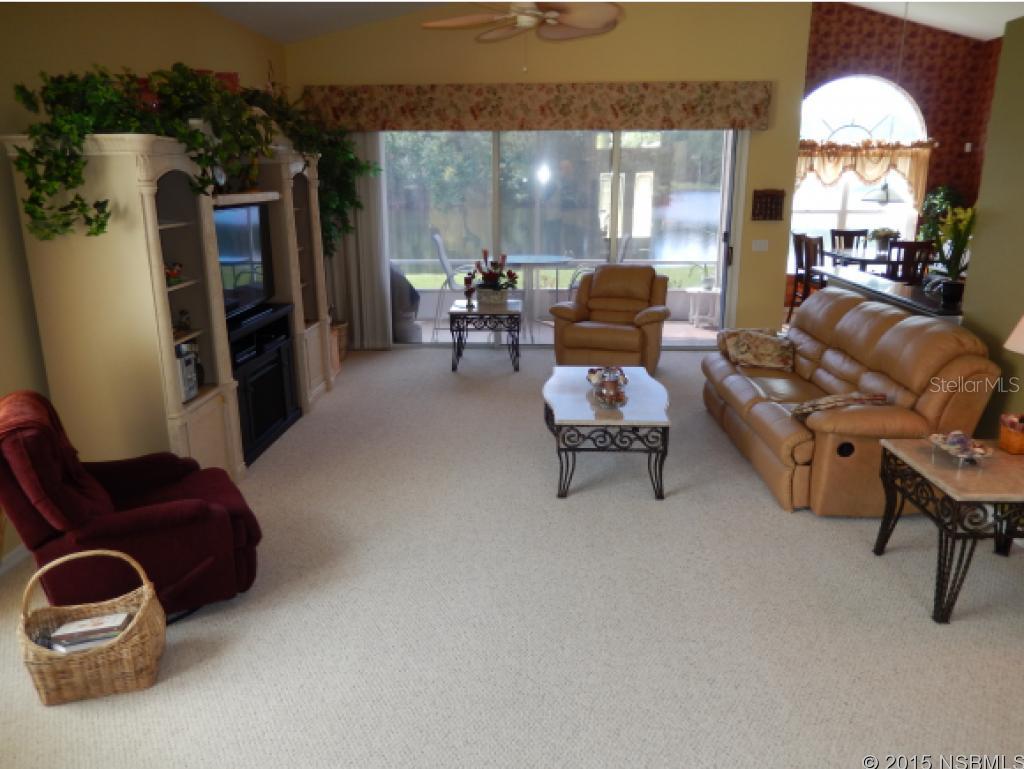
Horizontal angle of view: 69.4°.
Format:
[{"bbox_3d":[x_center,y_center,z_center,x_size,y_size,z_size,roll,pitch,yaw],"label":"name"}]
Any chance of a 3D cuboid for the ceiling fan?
[{"bbox_3d":[0.072,-2.426,4.671,1.320,0.400,1.320,0,14,2],"label":"ceiling fan"}]

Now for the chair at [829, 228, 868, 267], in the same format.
[{"bbox_3d":[4.216,-1.349,9.210,0.480,1.050,0.540,1,16,3],"label":"chair"}]

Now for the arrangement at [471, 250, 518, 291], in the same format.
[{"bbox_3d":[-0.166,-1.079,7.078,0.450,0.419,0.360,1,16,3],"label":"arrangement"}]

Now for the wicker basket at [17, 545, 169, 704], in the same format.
[{"bbox_3d":[-1.399,0.820,2.513,0.390,0.420,0.280,-4,14,-14],"label":"wicker basket"}]

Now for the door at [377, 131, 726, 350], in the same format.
[{"bbox_3d":[0.449,-1.476,7.540,3.543,2.202,0.120,1,16,3],"label":"door"}]

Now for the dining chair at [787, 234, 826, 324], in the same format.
[{"bbox_3d":[3.498,-1.115,8.381,0.540,1.050,0.480,1,16,3],"label":"dining chair"}]

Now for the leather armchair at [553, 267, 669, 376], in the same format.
[{"bbox_3d":[1.004,-0.673,7.300,0.980,0.990,0.950,5,15,22],"label":"leather armchair"}]

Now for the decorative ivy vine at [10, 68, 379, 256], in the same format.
[{"bbox_3d":[-1.790,-1.346,4.824,0.791,1.152,3.612,1,16,3],"label":"decorative ivy vine"}]

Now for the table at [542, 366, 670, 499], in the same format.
[{"bbox_3d":[0.580,0.250,4.672,0.765,0.430,1.256,1,16,3],"label":"table"}]

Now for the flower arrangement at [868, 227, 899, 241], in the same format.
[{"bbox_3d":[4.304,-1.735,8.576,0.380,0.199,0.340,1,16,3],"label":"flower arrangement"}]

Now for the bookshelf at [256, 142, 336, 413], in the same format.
[{"bbox_3d":[-1.848,-0.824,5.948,0.510,1.970,0.730,0,14,2],"label":"bookshelf"}]

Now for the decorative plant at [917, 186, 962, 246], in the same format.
[{"bbox_3d":[5.645,-2.240,9.747,0.550,0.800,0.520,0,14,2],"label":"decorative plant"}]

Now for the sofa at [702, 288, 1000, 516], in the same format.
[{"bbox_3d":[2.011,-0.056,4.817,1.000,0.970,2.200,0,14,2],"label":"sofa"}]

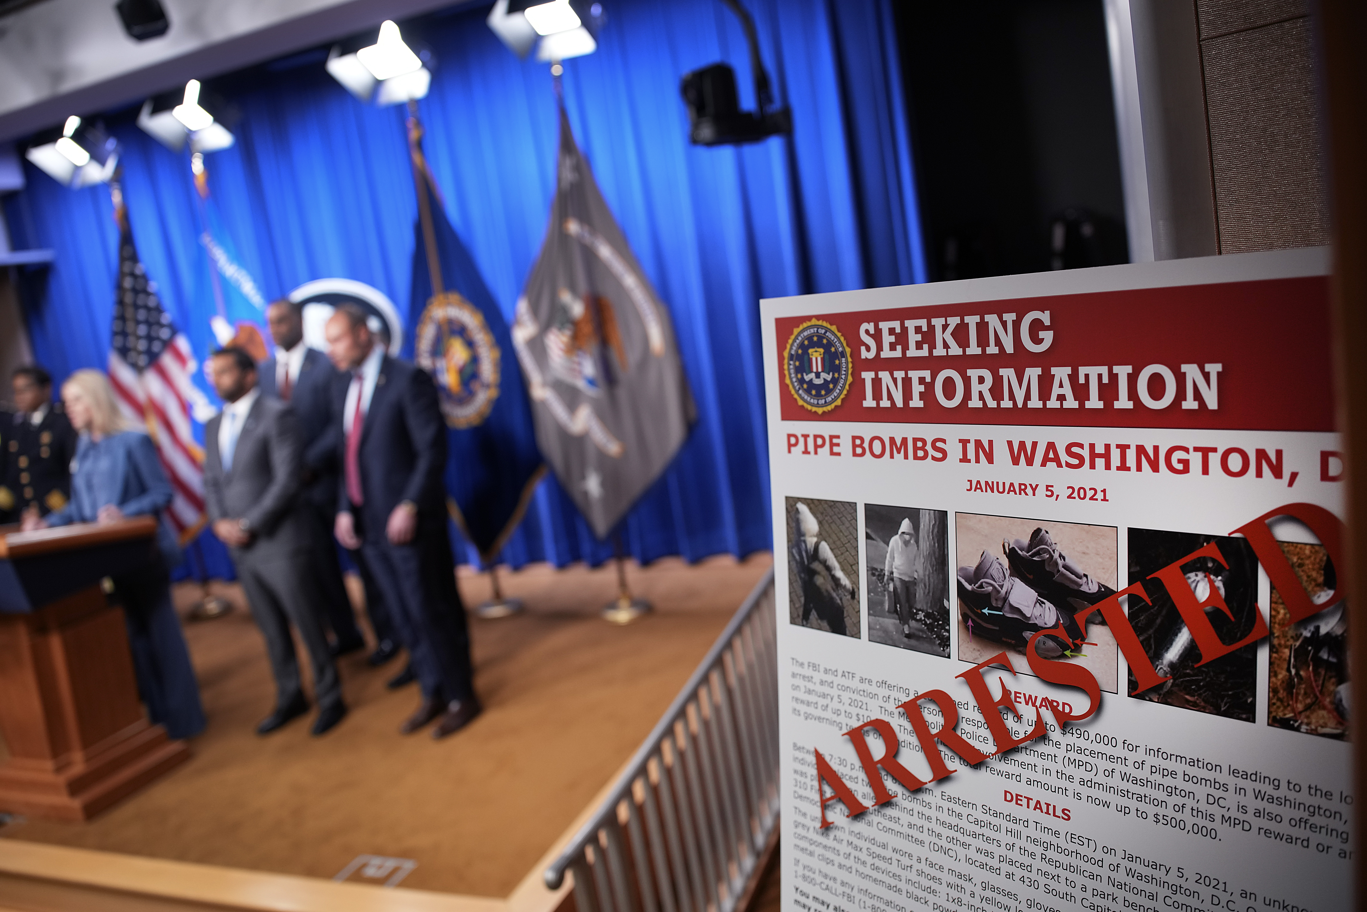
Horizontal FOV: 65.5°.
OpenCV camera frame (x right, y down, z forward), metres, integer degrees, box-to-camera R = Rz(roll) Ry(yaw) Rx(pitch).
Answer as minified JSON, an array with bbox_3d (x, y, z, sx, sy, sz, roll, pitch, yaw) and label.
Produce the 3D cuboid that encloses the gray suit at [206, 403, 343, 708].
[{"bbox_3d":[-1.882,0.458,4.806,0.530,1.420,0.360,-6,9,21],"label":"gray suit"}]

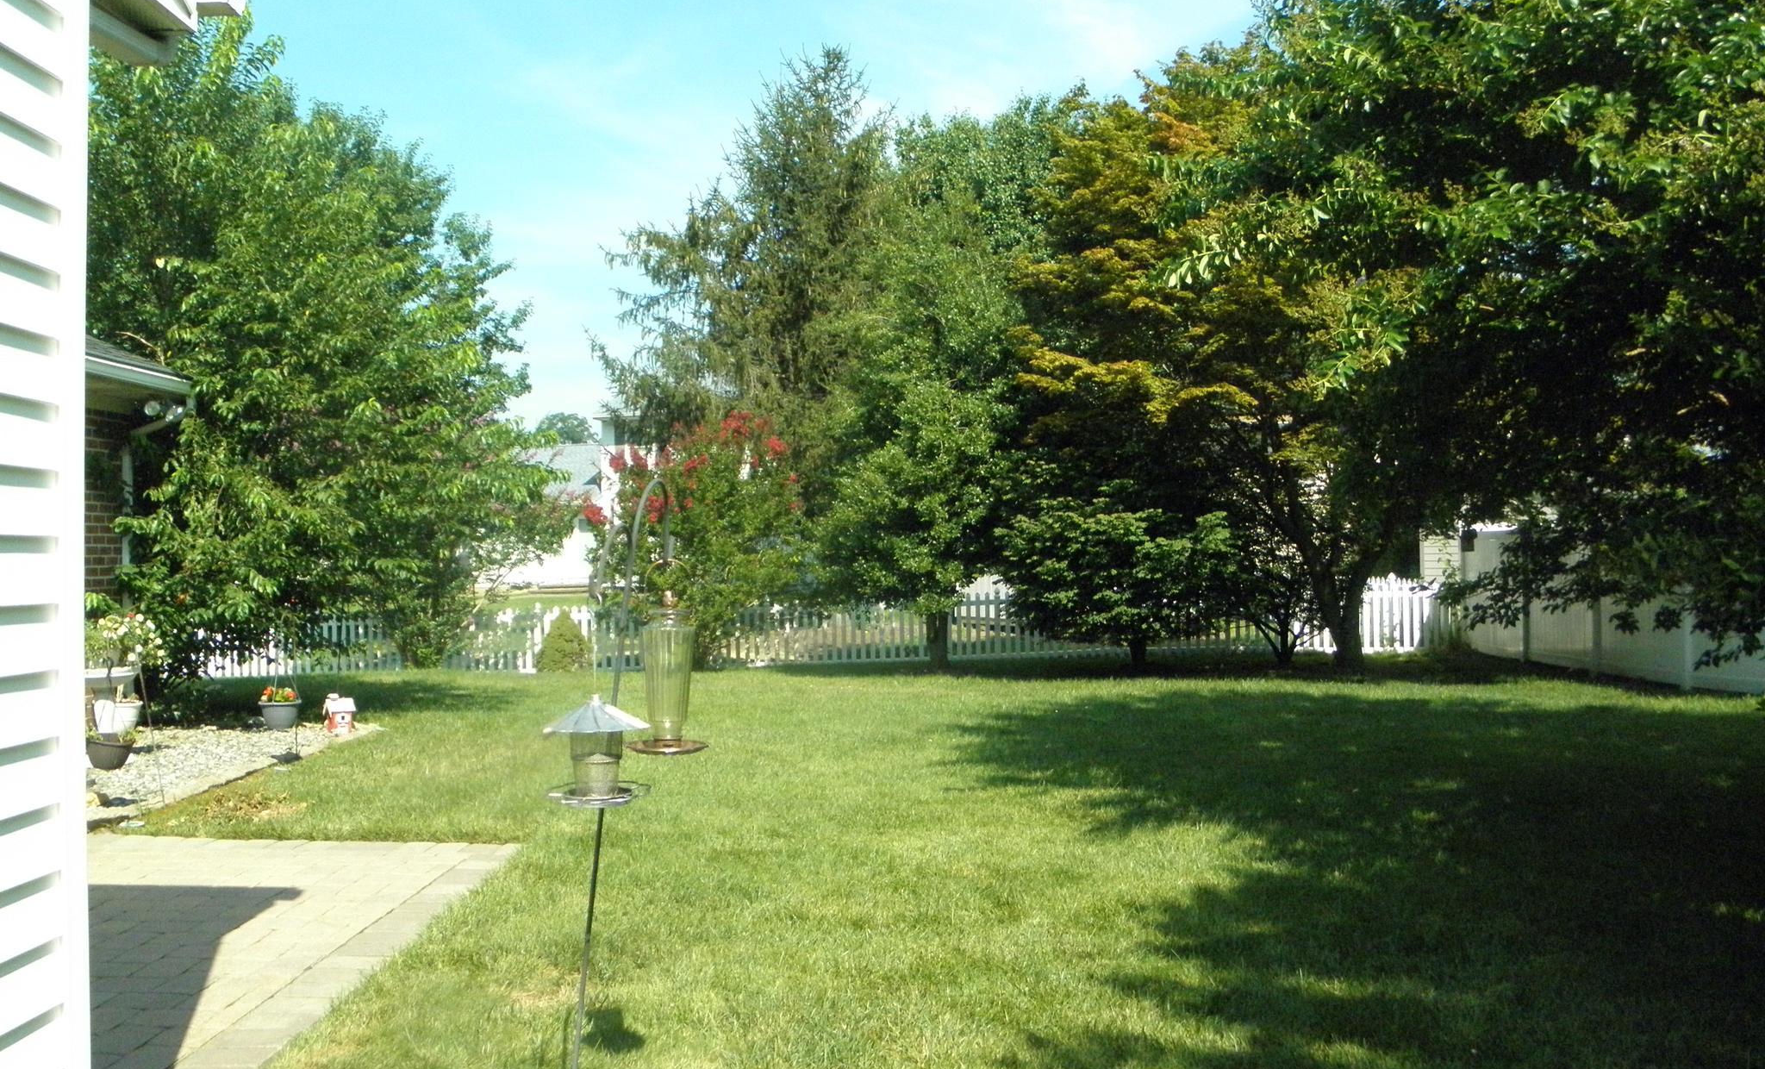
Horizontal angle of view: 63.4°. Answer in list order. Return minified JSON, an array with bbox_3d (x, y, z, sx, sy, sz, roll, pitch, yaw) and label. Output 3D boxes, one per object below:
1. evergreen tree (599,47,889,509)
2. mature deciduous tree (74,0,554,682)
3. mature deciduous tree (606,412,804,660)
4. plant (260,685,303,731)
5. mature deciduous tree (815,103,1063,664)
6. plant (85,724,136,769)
[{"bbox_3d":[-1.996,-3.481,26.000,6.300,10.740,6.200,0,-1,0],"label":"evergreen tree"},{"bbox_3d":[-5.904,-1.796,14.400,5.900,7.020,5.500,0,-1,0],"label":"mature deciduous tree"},{"bbox_3d":[-2.420,0.081,19.500,2.750,3.500,2.600,0,-1,0],"label":"mature deciduous tree"},{"bbox_3d":[-4.389,1.256,10.400,0.310,0.325,0.310,0,-1,0],"label":"plant"},{"bbox_3d":[0.786,-2.043,19.600,3.450,7.710,3.400,0,-1,0],"label":"mature deciduous tree"},{"bbox_3d":[-4.605,1.272,8.500,0.315,0.265,0.315,0,-1,0],"label":"plant"}]

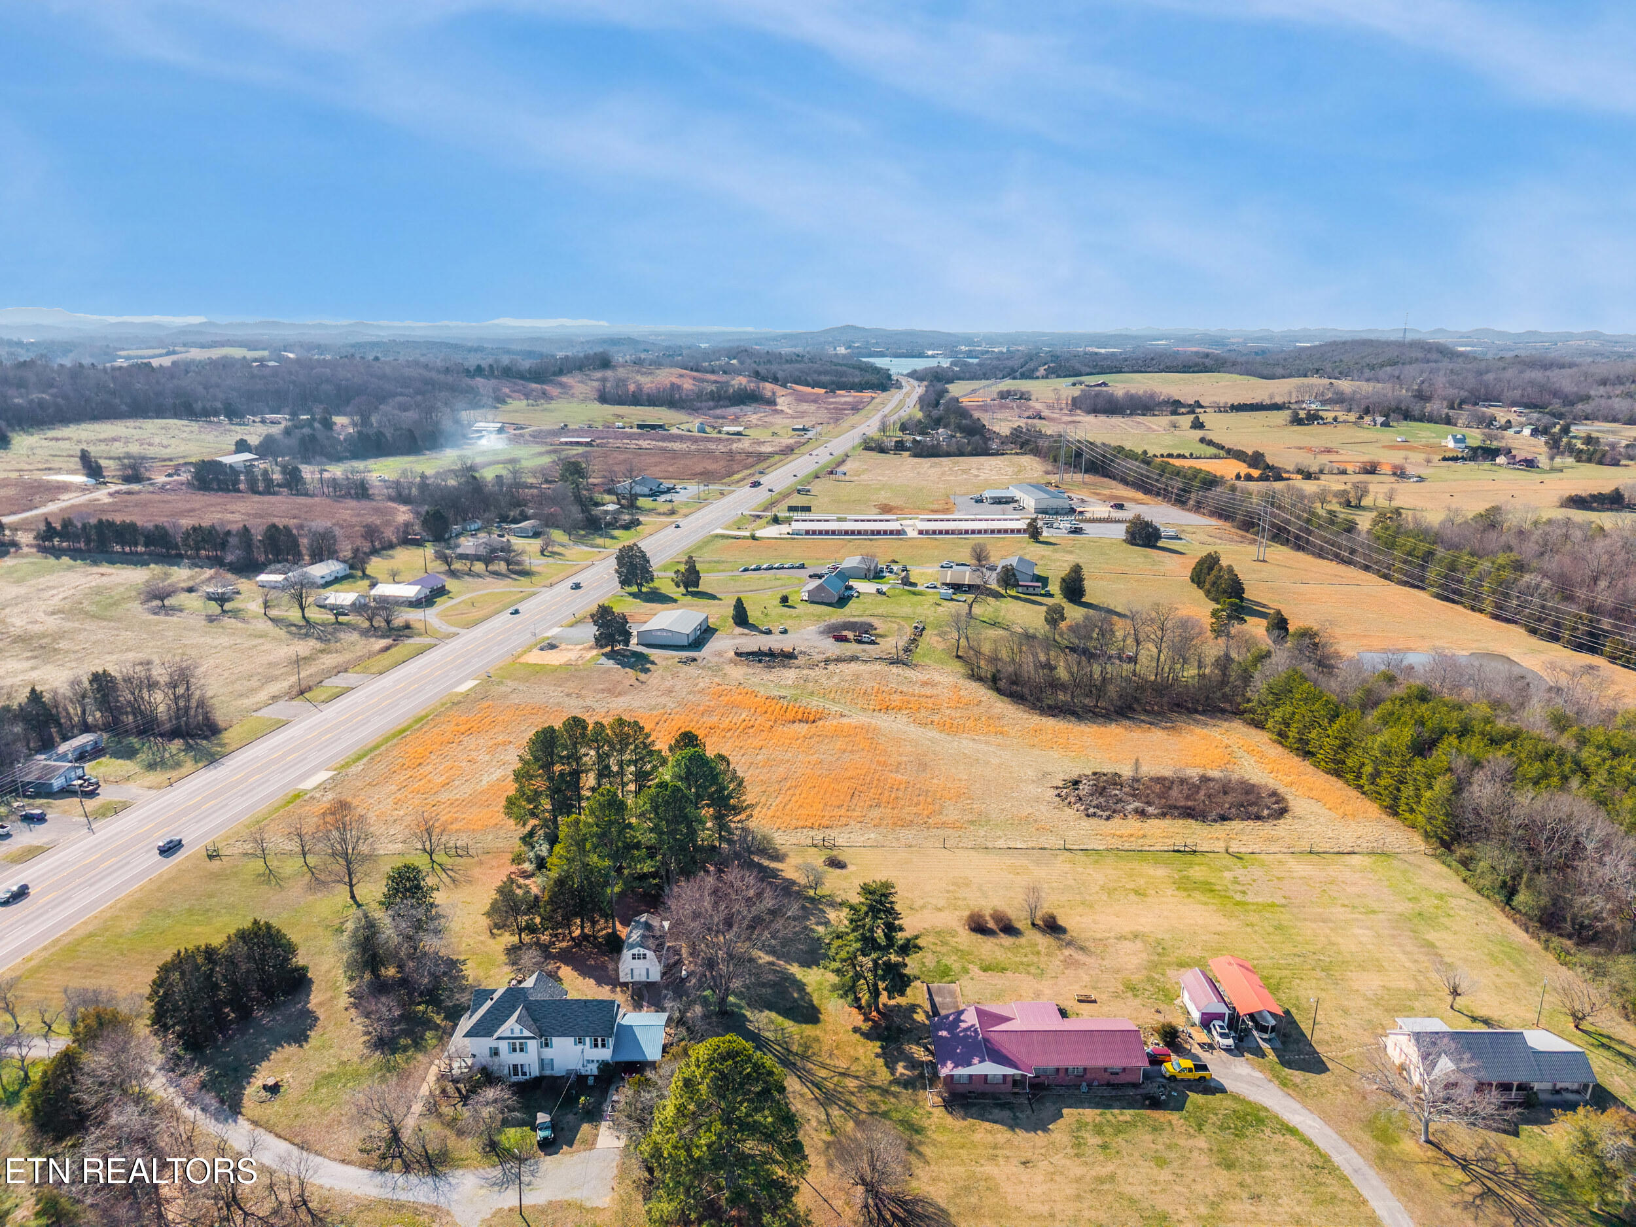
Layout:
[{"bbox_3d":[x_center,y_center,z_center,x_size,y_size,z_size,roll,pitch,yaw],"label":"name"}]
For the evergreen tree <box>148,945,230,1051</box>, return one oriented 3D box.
[{"bbox_3d":[-79.519,47.751,143.034,9.300,11.800,9.300,0,14,0],"label":"evergreen tree"}]

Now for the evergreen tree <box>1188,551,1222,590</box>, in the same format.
[{"bbox_3d":[136.421,-15.265,396.034,11.500,13.000,11.500,0,14,0],"label":"evergreen tree"}]

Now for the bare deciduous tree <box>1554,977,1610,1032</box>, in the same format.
[{"bbox_3d":[97.710,49.730,145.010,6.700,7.270,6.360,0,14,0],"label":"bare deciduous tree"}]

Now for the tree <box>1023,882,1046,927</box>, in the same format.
[{"bbox_3d":[32.397,43.470,169.773,3.500,7.100,3.500,0,14,0],"label":"tree"}]

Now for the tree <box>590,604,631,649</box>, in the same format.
[{"bbox_3d":[-57.430,3.770,315.620,11.380,13.230,11.380,0,14,0],"label":"tree"}]

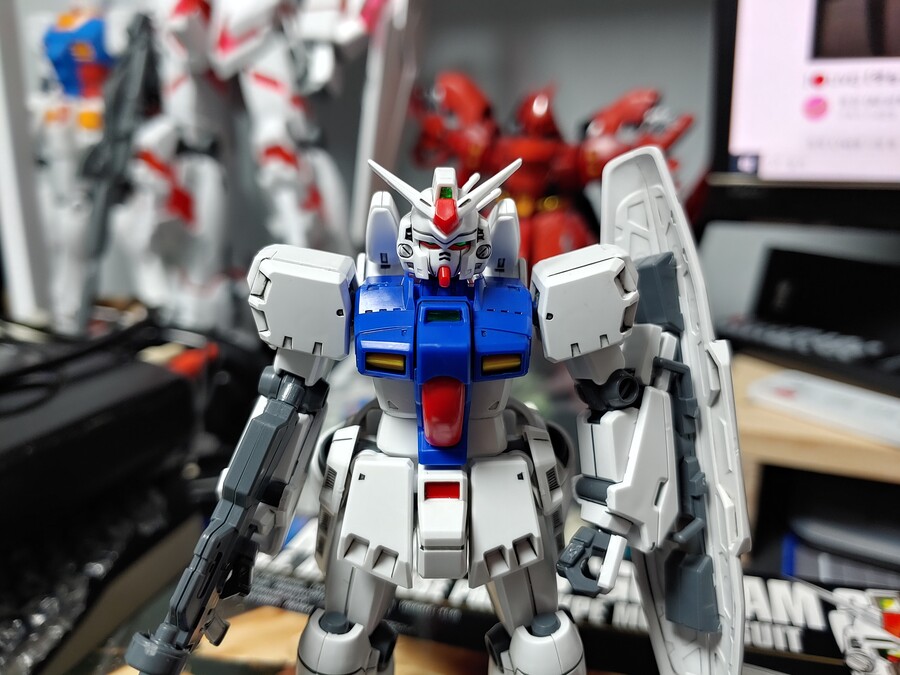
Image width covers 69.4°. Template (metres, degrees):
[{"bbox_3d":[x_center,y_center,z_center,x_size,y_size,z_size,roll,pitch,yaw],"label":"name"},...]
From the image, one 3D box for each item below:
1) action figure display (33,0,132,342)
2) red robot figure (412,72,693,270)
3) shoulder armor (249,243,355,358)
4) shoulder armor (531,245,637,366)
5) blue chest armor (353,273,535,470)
[{"bbox_3d":[-0.182,-0.090,0.313,0.062,0.175,0.043,6,16,17],"label":"action figure display"},{"bbox_3d":[0.074,-0.082,0.495,0.190,0.215,0.120,2,15,6],"label":"red robot figure"},{"bbox_3d":[-0.033,-0.009,0.151,0.021,0.022,0.026,10,15,-2],"label":"shoulder armor"},{"bbox_3d":[0.031,-0.008,0.151,0.021,0.022,0.026,-8,15,2],"label":"shoulder armor"},{"bbox_3d":[-0.002,0.007,0.155,0.040,0.041,0.028,1,15,0],"label":"blue chest armor"}]

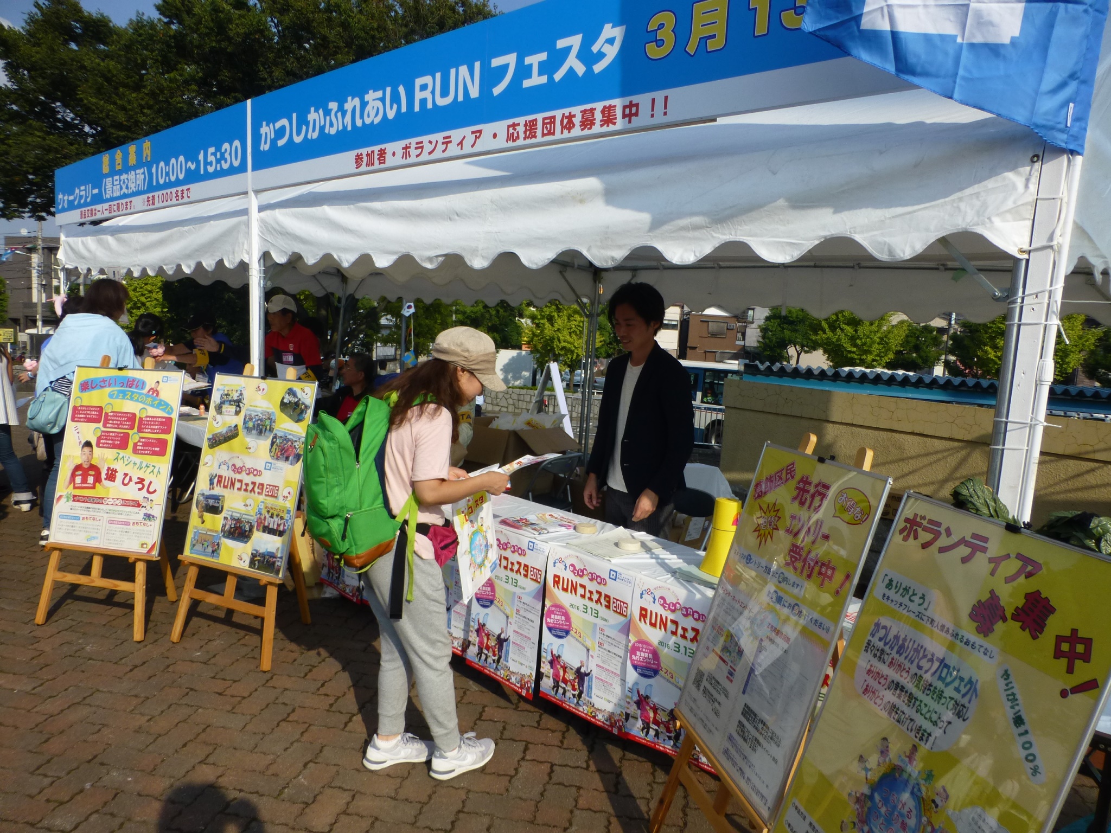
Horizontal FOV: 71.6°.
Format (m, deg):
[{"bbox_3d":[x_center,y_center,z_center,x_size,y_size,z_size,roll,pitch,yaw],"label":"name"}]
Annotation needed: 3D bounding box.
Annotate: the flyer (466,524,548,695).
[{"bbox_3d":[-0.197,0.754,3.046,0.420,0.594,0.010,10,5,43],"label":"flyer"}]

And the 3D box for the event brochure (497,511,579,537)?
[{"bbox_3d":[-0.072,0.439,3.283,0.320,0.015,0.280,10,10,43],"label":"event brochure"}]

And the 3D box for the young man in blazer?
[{"bbox_3d":[0.352,0.292,3.384,0.500,1.720,0.360,9,10,41],"label":"young man in blazer"}]

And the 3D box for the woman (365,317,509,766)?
[{"bbox_3d":[-0.423,0.453,2.676,0.520,1.510,0.450,0,8,-18],"label":"woman"}]

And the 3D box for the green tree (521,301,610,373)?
[{"bbox_3d":[0.744,-3.729,35.679,4.100,5.030,4.100,3,7,1],"label":"green tree"}]

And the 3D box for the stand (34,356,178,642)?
[{"bbox_3d":[-2.102,0.353,3.750,0.620,1.280,0.512,4,8,13],"label":"stand"}]

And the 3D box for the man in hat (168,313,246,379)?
[{"bbox_3d":[-2.785,-0.085,6.199,0.620,1.460,0.520,-4,10,-44],"label":"man in hat"}]

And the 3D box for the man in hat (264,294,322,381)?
[{"bbox_3d":[-1.893,-0.046,5.550,0.520,1.630,0.420,8,9,35],"label":"man in hat"}]

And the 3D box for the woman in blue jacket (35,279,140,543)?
[{"bbox_3d":[-3.027,-0.039,4.972,0.560,1.660,0.480,4,7,9],"label":"woman in blue jacket"}]

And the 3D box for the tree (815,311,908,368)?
[{"bbox_3d":[12.761,-2.103,31.657,3.800,5.372,3.800,5,8,21],"label":"tree"}]

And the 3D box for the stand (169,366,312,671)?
[{"bbox_3d":[-1.370,0.411,3.564,0.620,1.280,0.523,6,8,25],"label":"stand"}]

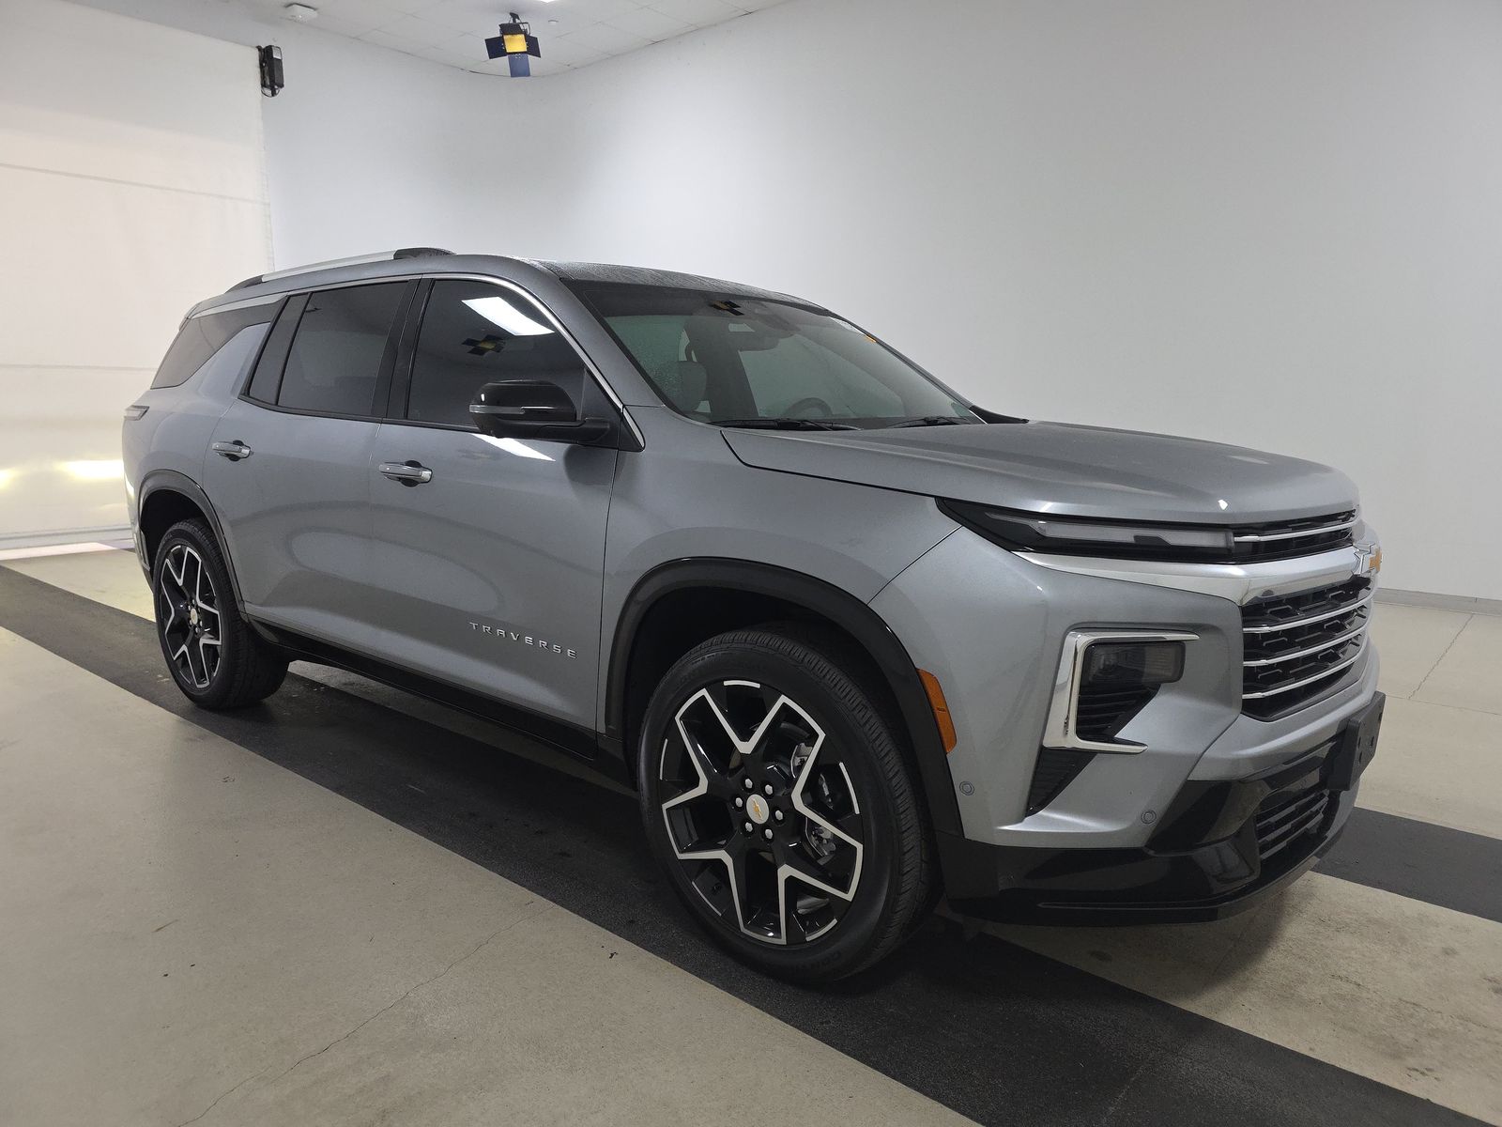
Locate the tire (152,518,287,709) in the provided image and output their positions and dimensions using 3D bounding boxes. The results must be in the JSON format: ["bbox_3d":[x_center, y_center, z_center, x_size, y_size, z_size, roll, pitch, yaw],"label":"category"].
[{"bbox_3d":[-2.283,0.210,4.287,0.804,0.804,0.262,8,11,39],"label":"tire"}]

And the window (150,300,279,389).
[{"bbox_3d":[-2.255,-0.901,4.210,1.148,0.361,0.070,9,-9,42],"label":"window"}]

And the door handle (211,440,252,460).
[{"bbox_3d":[-1.945,-0.425,3.752,0.220,0.070,0.052,8,11,39],"label":"door handle"}]

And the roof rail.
[{"bbox_3d":[-1.607,-1.092,3.769,1.640,0.070,0.060,9,12,39],"label":"roof rail"}]

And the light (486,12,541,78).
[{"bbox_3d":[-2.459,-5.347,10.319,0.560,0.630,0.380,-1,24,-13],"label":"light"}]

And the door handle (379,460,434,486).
[{"bbox_3d":[-1.036,-0.272,3.011,0.220,0.070,0.052,8,11,39],"label":"door handle"}]

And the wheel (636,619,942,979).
[{"bbox_3d":[0.079,0.548,2.350,0.804,0.804,0.262,8,12,40],"label":"wheel"}]

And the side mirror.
[{"bbox_3d":[-0.530,-0.388,2.504,0.240,0.148,0.265,8,11,39],"label":"side mirror"}]

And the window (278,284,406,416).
[{"bbox_3d":[-1.392,-0.735,3.438,0.736,0.471,0.045,8,-10,39],"label":"window"}]

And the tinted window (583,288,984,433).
[{"bbox_3d":[0.149,-0.649,3.250,1.560,0.104,0.877,-10,50,-50],"label":"tinted window"}]

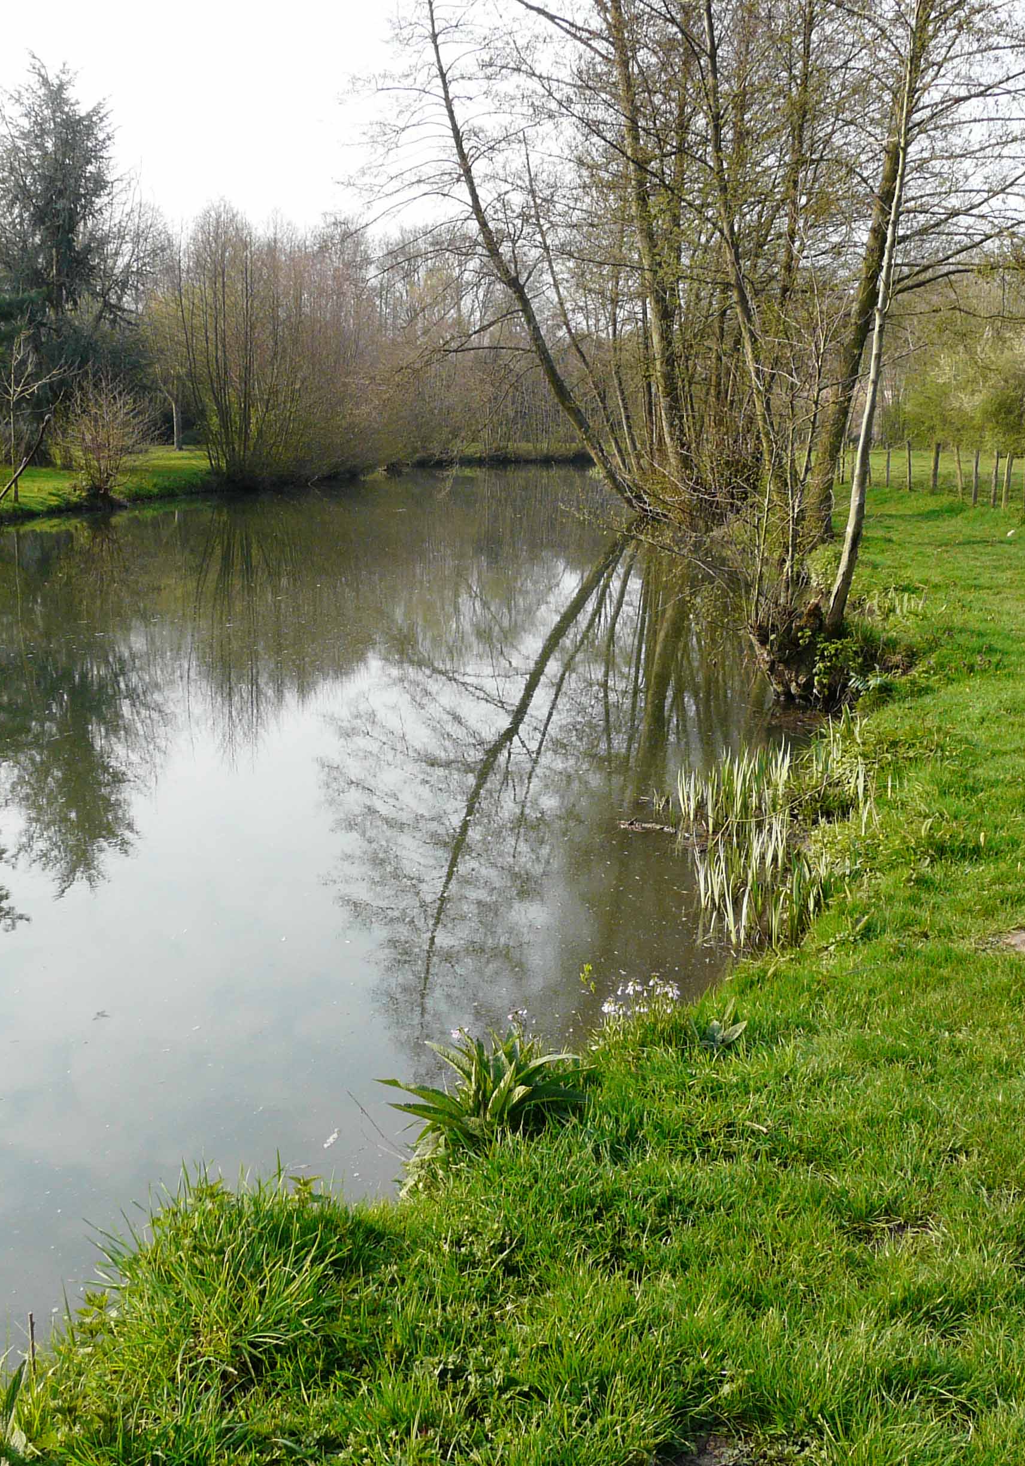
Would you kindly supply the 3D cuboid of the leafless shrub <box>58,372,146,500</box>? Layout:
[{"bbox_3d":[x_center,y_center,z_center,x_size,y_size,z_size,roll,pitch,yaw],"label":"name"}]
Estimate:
[{"bbox_3d":[-10.939,-7.984,42.500,2.700,3.450,2.700,-2,11,-14],"label":"leafless shrub"}]

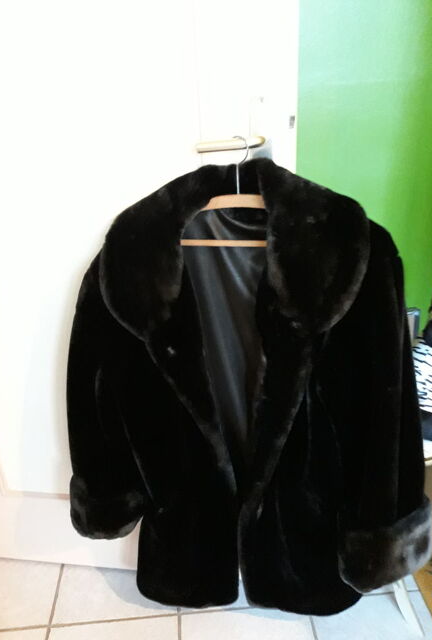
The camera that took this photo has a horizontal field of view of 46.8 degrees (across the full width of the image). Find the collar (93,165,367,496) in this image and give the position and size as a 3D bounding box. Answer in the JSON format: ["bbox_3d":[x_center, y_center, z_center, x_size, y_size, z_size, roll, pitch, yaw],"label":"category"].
[{"bbox_3d":[0.030,0.036,0.842,0.415,0.585,0.170,2,26,11],"label":"collar"}]

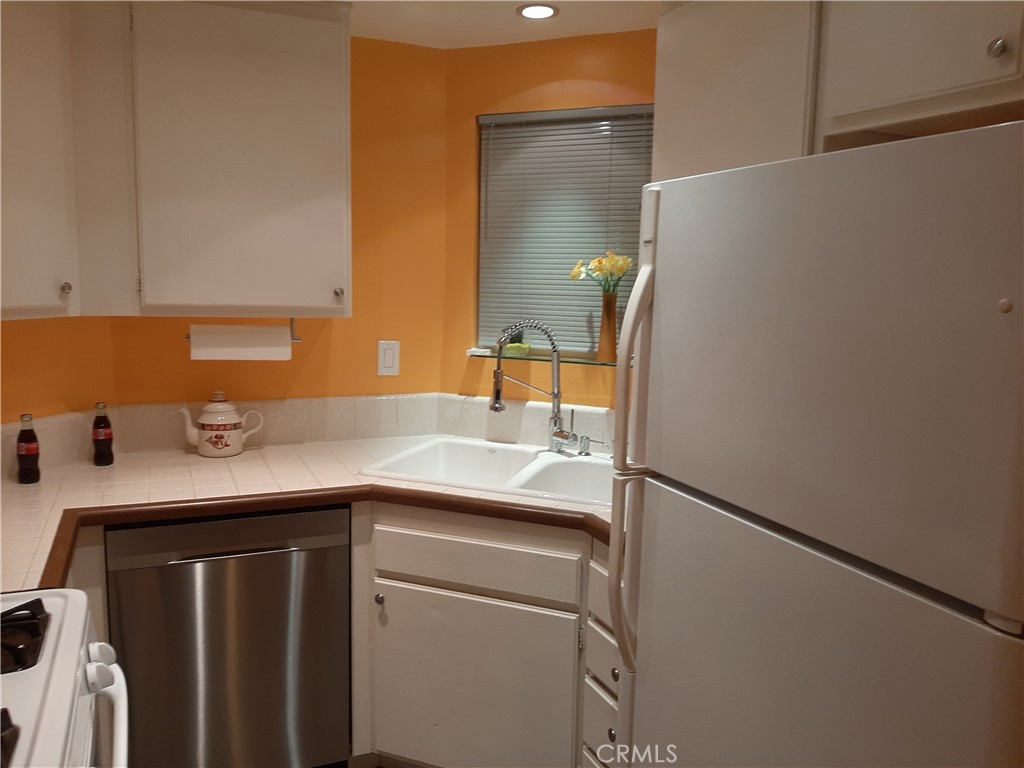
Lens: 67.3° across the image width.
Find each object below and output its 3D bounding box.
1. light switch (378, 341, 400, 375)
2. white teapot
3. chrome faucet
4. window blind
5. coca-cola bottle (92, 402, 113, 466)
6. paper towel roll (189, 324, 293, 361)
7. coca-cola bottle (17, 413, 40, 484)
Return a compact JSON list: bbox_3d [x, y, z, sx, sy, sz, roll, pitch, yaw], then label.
[{"bbox_3d":[-0.454,-0.093,2.849,0.081,0.126,0.012,-2,8,-23],"label":"light switch"},{"bbox_3d":[-0.966,0.128,2.545,0.265,0.207,0.140,-2,8,-23],"label":"white teapot"},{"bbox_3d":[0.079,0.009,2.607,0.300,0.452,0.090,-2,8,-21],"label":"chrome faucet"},{"bbox_3d":[0.181,-0.531,2.724,0.645,0.837,0.035,4,8,21],"label":"window blind"},{"bbox_3d":[-1.261,0.152,2.366,0.057,0.193,0.057,-4,9,-32],"label":"coca-cola bottle"},{"bbox_3d":[-0.813,-0.123,2.318,0.287,0.105,0.105,0,8,-24],"label":"paper towel roll"},{"bbox_3d":[-1.356,0.179,2.151,0.057,0.193,0.057,-4,10,-37],"label":"coca-cola bottle"}]

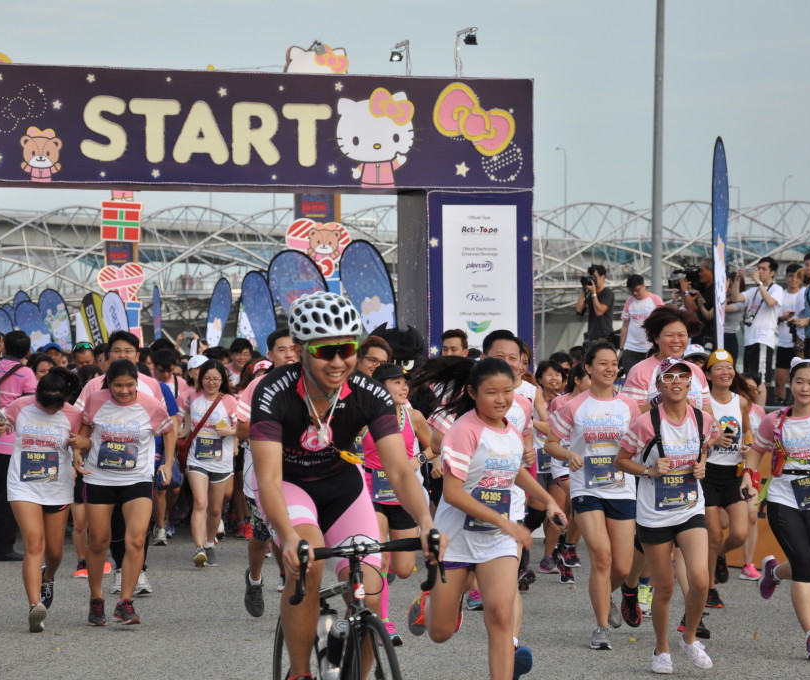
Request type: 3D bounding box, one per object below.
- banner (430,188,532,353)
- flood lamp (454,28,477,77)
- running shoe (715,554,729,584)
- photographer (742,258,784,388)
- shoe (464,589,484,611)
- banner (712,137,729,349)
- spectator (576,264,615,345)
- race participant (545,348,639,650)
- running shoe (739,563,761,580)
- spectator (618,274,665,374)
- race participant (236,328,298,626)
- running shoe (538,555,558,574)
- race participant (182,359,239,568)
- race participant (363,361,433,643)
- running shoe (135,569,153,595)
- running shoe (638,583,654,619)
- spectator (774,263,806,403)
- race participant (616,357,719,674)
[{"bbox_3d":[0.658,0.103,29.150,0.960,2.760,0.100,0,0,-22],"label":"banner"},{"bbox_3d":[0.522,-2.479,29.400,0.120,0.440,0.320,0,0,-20],"label":"flood lamp"},{"bbox_3d":[2.035,1.458,21.850,0.095,0.250,0.110,0,-28,-15],"label":"running shoe"},{"bbox_3d":[3.493,0.044,33.400,0.480,1.720,0.500,0,0,-41],"label":"photographer"},{"bbox_3d":[0.451,1.620,21.200,0.095,0.115,0.250,0,-6,-28],"label":"shoe"},{"bbox_3d":[2.776,0.004,30.000,0.080,3.500,1.000,0,0,-3],"label":"banner"},{"bbox_3d":[2.028,0.048,36.300,0.450,1.720,0.460,0,-1,-40],"label":"spectator"},{"bbox_3d":[0.998,0.833,18.150,0.520,1.630,0.620,0,0,-7],"label":"race participant"},{"bbox_3d":[2.460,1.637,24.100,0.090,0.115,0.245,0,0,-35],"label":"running shoe"},{"bbox_3d":[2.518,0.133,36.300,0.500,1.660,0.320,0,0,13],"label":"spectator"},{"bbox_3d":[-0.789,0.801,20.600,0.530,1.740,0.550,0,0,-10],"label":"race participant"},{"bbox_3d":[1.080,1.633,24.800,0.093,0.115,0.250,0,0,-45],"label":"running shoe"},{"bbox_3d":[-1.466,0.931,25.700,0.450,1.580,0.450,0,0,-3],"label":"race participant"},{"bbox_3d":[-0.062,0.887,18.500,0.470,1.540,0.680,0,0,-18],"label":"race participant"},{"bbox_3d":[-1.732,1.601,22.500,0.105,0.120,0.285,0,-10,-8],"label":"running shoe"},{"bbox_3d":[1.432,1.557,20.300,0.100,0.120,0.270,0,22,0],"label":"running shoe"},{"bbox_3d":[3.869,0.015,34.300,0.470,1.600,0.360,0,0,6],"label":"spectator"},{"bbox_3d":[1.340,0.896,17.400,0.530,1.620,0.550,0,0,-6],"label":"race participant"}]

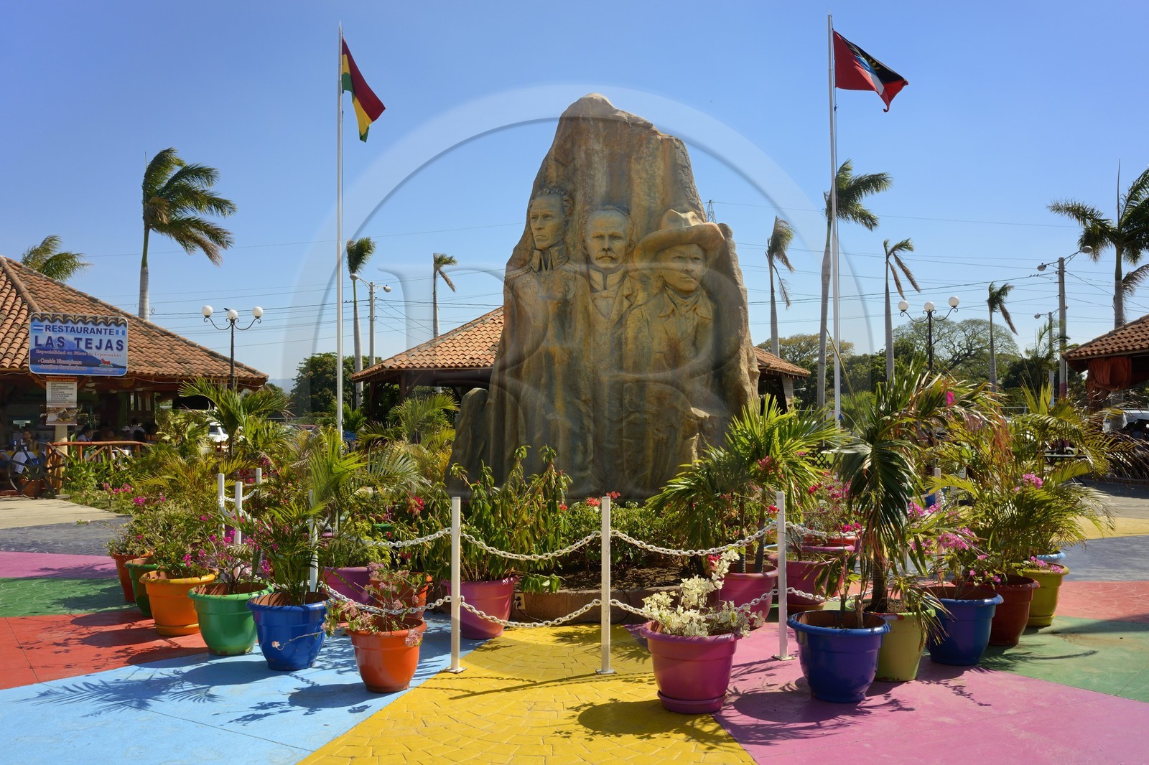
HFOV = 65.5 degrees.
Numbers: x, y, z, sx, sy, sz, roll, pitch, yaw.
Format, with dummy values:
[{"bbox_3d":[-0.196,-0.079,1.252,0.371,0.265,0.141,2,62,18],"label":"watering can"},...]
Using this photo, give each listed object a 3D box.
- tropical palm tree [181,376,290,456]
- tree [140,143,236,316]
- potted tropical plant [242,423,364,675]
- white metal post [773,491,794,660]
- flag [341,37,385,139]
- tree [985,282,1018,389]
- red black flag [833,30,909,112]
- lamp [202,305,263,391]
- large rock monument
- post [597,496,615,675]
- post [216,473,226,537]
[{"bbox_3d":[-3.803,0.888,10.000,1.220,1.895,1.150,0,-2,0],"label":"tropical palm tree"},{"bbox_3d":[-12.992,-2.597,30.190,3.225,10.513,2.800,1,-2,-23],"label":"tree"},{"bbox_3d":[-1.715,1.022,5.641,0.759,1.488,0.800,0,-2,0],"label":"potted tropical plant"},{"bbox_3d":[1.332,1.232,5.717,0.100,1.050,0.100,0,-2,0],"label":"white metal post"},{"bbox_3d":[-3.778,-5.230,16.000,0.772,1.823,0.320,0,-2,0],"label":"flag"},{"bbox_3d":[24.858,-1.250,52.166,1.881,9.183,2.000,-1,-2,25],"label":"tree"},{"bbox_3d":[4.709,-4.948,14.200,1.200,1.250,0.380,0,-2,-9],"label":"red black flag"},{"bbox_3d":[-7.097,0.330,18.502,1.270,3.880,0.250,1,-3,-25],"label":"lamp"},{"bbox_3d":[0.281,-0.607,8.600,2.934,4.346,1.700,0,-2,2],"label":"large rock monument"},{"bbox_3d":[0.188,1.226,5.433,0.100,1.050,0.100,0,-2,-2],"label":"post"},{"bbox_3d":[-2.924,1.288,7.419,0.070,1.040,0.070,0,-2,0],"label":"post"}]

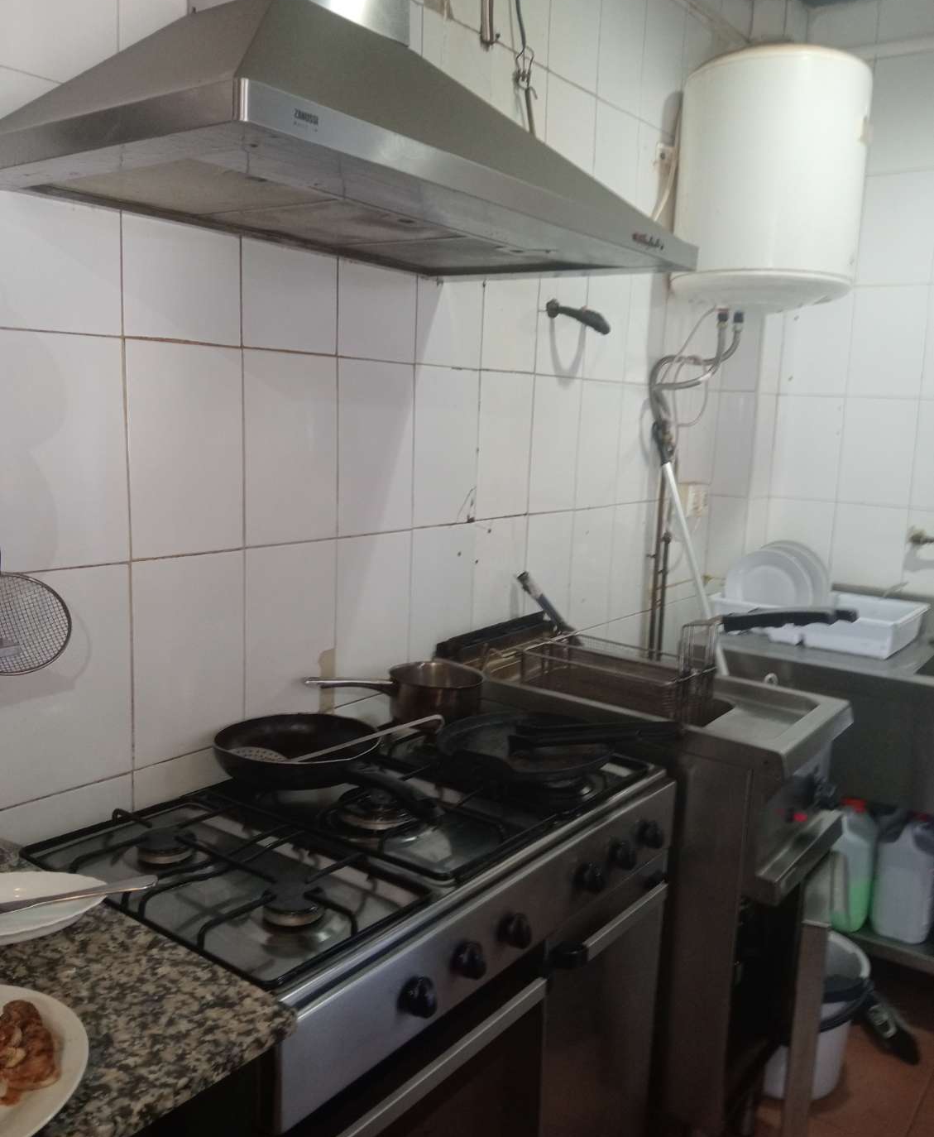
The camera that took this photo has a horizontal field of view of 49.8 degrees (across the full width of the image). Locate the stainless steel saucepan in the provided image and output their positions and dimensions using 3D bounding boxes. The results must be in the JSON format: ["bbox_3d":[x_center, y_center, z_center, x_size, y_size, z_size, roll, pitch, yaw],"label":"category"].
[{"bbox_3d":[-0.120,0.220,1.678,0.310,0.095,0.165,-2,10,-22],"label":"stainless steel saucepan"}]

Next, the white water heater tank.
[{"bbox_3d":[0.735,-0.926,2.444,0.440,0.550,0.437,9,11,36],"label":"white water heater tank"}]

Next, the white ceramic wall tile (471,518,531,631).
[{"bbox_3d":[0.068,0.043,2.119,0.010,0.300,0.200,8,11,36],"label":"white ceramic wall tile"}]

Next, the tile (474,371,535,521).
[{"bbox_3d":[0.076,-0.254,2.077,0.010,0.300,0.200,9,11,36],"label":"tile"}]

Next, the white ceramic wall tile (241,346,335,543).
[{"bbox_3d":[-0.282,-0.190,1.600,0.010,0.300,0.200,9,11,36],"label":"white ceramic wall tile"}]

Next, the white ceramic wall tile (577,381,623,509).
[{"bbox_3d":[0.316,-0.295,2.391,0.010,0.300,0.200,8,11,36],"label":"white ceramic wall tile"}]

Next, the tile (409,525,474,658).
[{"bbox_3d":[-0.053,0.065,1.966,0.010,0.300,0.200,9,11,36],"label":"tile"}]

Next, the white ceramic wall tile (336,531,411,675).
[{"bbox_3d":[-0.173,0.085,1.803,0.010,0.300,0.200,9,11,36],"label":"white ceramic wall tile"}]

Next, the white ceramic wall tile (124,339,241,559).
[{"bbox_3d":[-0.400,-0.169,1.436,0.010,0.300,0.200,8,11,36],"label":"white ceramic wall tile"}]

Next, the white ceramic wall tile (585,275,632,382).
[{"bbox_3d":[0.325,-0.591,2.344,0.010,0.300,0.200,8,11,36],"label":"white ceramic wall tile"}]

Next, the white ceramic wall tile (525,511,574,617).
[{"bbox_3d":[0.183,0.021,2.282,0.010,0.300,0.200,9,11,36],"label":"white ceramic wall tile"}]

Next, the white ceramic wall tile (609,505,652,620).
[{"bbox_3d":[0.423,-0.021,2.602,0.010,0.300,0.200,9,11,36],"label":"white ceramic wall tile"}]

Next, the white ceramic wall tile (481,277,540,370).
[{"bbox_3d":[0.086,-0.551,2.030,0.010,0.300,0.200,9,11,36],"label":"white ceramic wall tile"}]

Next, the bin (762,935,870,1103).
[{"bbox_3d":[0.773,1.014,2.280,0.240,0.295,0.240,9,11,36],"label":"bin"}]

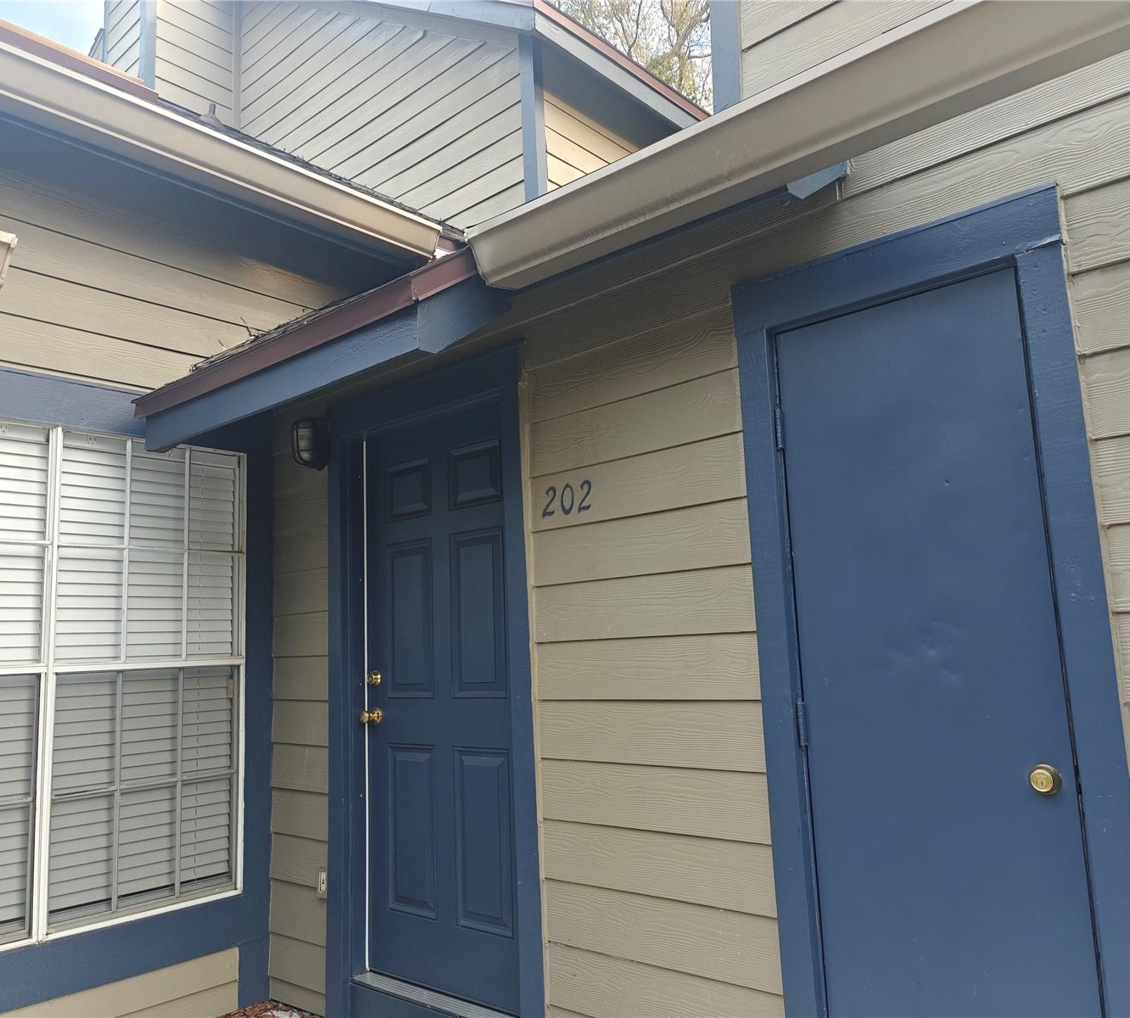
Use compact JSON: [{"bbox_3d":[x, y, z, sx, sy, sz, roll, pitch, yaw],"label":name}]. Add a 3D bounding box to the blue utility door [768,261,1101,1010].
[{"bbox_3d":[0.845,0.499,2.084,0.600,2.030,0.050,-10,-11,41],"label":"blue utility door"}]

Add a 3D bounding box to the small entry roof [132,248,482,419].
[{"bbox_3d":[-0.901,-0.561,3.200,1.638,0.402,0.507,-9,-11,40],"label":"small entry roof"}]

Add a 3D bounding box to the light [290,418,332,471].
[{"bbox_3d":[-1.045,-0.264,3.704,0.115,0.205,0.120,-10,-11,41],"label":"light"}]

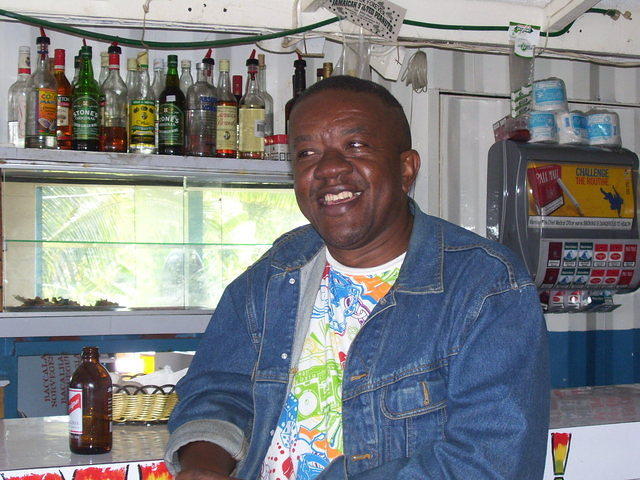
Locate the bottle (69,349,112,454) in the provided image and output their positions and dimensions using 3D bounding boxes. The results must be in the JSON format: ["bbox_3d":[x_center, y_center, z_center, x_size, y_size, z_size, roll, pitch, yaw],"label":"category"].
[{"bbox_3d":[-0.352,0.246,1.990,0.065,0.162,0.065,1,-2,-26],"label":"bottle"}]

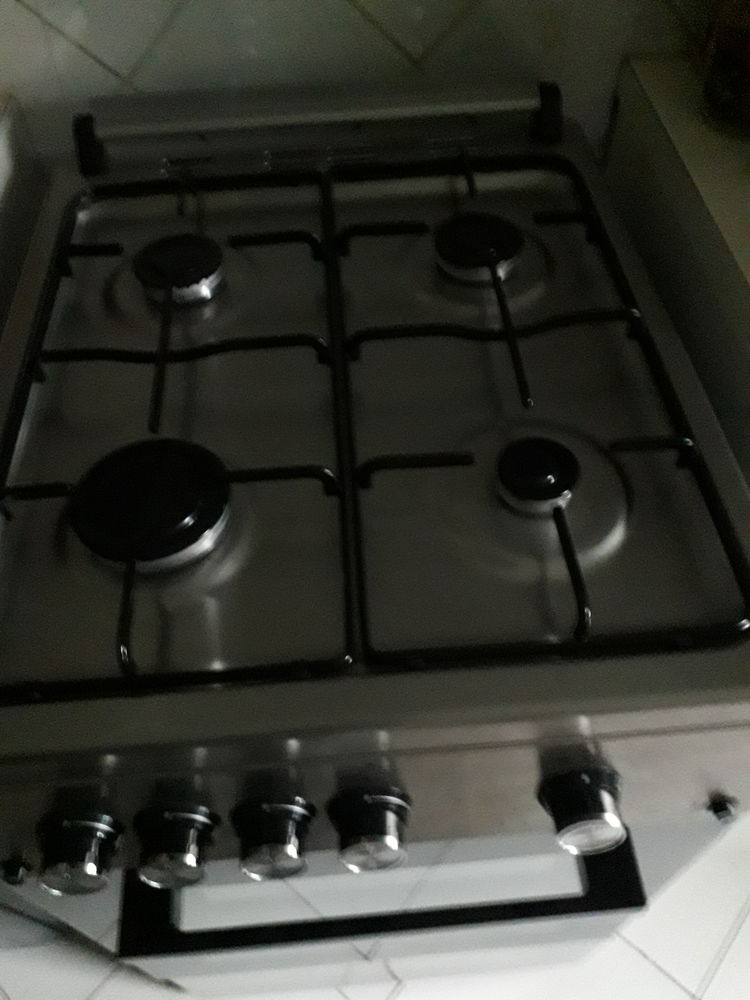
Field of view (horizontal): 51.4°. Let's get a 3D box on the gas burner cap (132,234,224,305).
[{"bbox_3d":[-0.153,-0.182,0.616,0.068,0.018,0.068,-4,53,-2],"label":"gas burner cap"}]

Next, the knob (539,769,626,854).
[{"bbox_3d":[0.119,0.177,0.445,0.047,0.047,0.031,-4,42,-2],"label":"knob"}]

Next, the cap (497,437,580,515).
[{"bbox_3d":[0.101,-0.015,0.484,0.049,0.018,0.049,-1,53,1],"label":"cap"}]

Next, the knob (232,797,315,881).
[{"bbox_3d":[-0.058,0.193,0.444,0.047,0.047,0.031,-4,42,-2],"label":"knob"}]

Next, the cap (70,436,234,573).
[{"bbox_3d":[-0.135,0.002,0.478,0.095,0.019,0.095,-1,53,1],"label":"cap"}]

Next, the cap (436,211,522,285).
[{"bbox_3d":[0.083,-0.201,0.624,0.070,0.018,0.070,-1,53,1],"label":"cap"}]

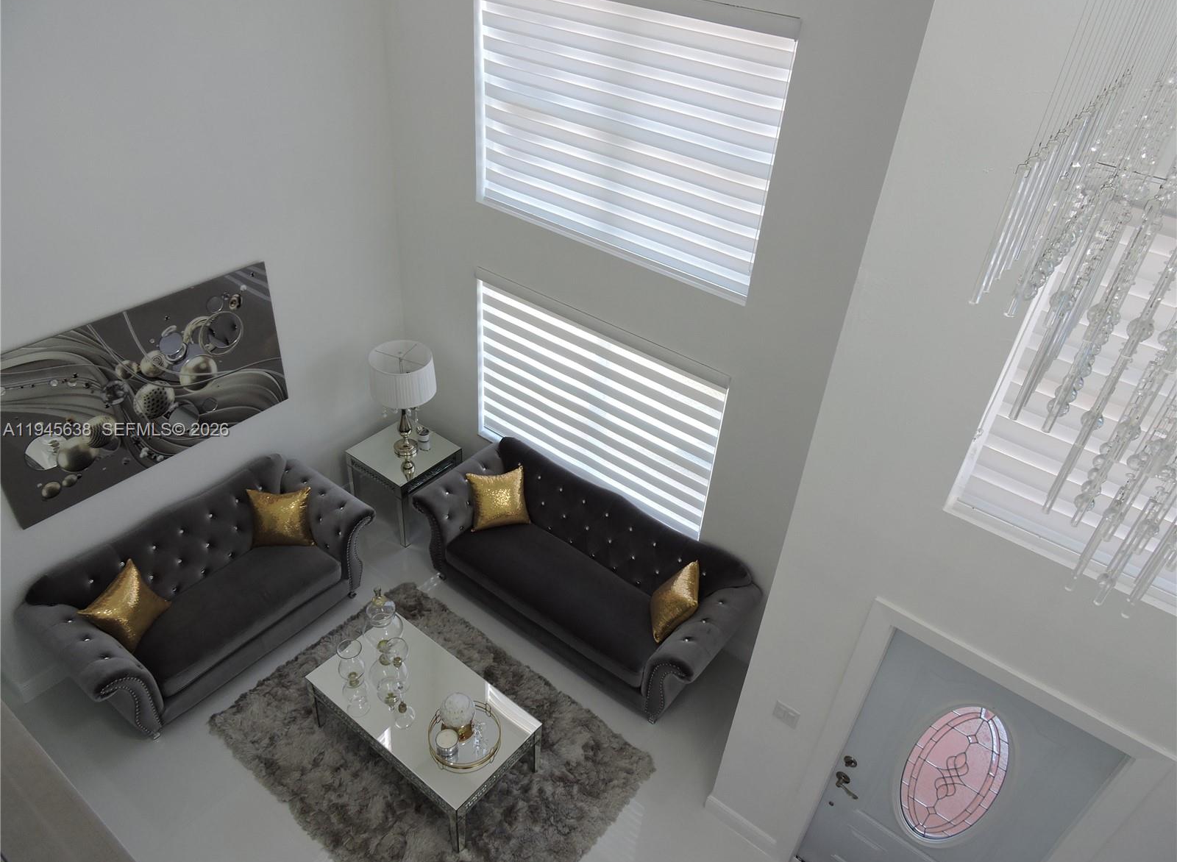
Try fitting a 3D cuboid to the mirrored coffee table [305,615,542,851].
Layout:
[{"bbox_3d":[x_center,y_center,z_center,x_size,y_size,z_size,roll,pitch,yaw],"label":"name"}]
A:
[{"bbox_3d":[-0.980,1.758,4.870,1.231,0.492,0.656,27,42,28],"label":"mirrored coffee table"}]

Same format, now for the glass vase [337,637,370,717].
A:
[{"bbox_3d":[-1.376,1.352,4.724,0.155,0.285,0.155,27,42,28],"label":"glass vase"}]

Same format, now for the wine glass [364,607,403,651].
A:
[{"bbox_3d":[-1.227,1.226,4.880,0.225,0.320,0.225,3,36,-2],"label":"wine glass"}]

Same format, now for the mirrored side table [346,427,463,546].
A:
[{"bbox_3d":[-1.460,0.398,6.565,0.624,0.620,0.631,27,42,28],"label":"mirrored side table"}]

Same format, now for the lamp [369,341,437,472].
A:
[{"bbox_3d":[-1.387,-0.184,6.129,0.470,0.840,0.470,3,36,-2],"label":"lamp"}]

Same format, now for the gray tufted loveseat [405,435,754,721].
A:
[{"bbox_3d":[-0.081,0.974,5.677,2.375,0.920,0.815,27,42,28],"label":"gray tufted loveseat"}]

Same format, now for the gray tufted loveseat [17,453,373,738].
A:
[{"bbox_3d":[-2.435,1.020,5.373,0.840,0.920,1.925,27,42,28],"label":"gray tufted loveseat"}]

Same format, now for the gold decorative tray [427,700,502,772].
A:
[{"bbox_3d":[-0.689,1.688,4.534,0.420,0.055,0.420,3,36,-2],"label":"gold decorative tray"}]

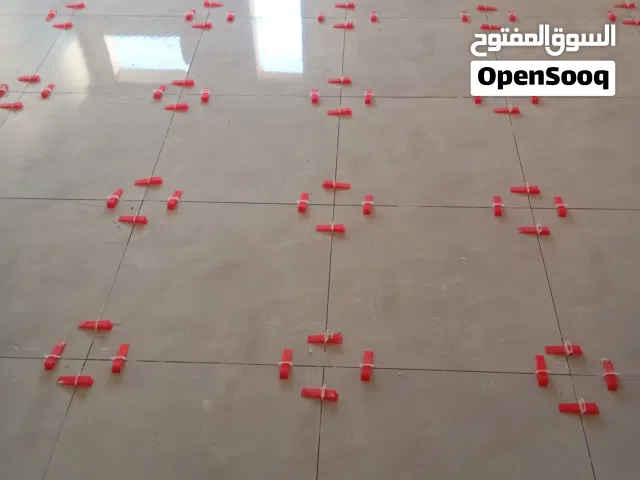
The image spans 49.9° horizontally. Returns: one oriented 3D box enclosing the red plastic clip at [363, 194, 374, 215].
[{"bbox_3d":[0.147,-0.112,2.107,0.022,0.022,0.087,4,45,6],"label":"red plastic clip"}]

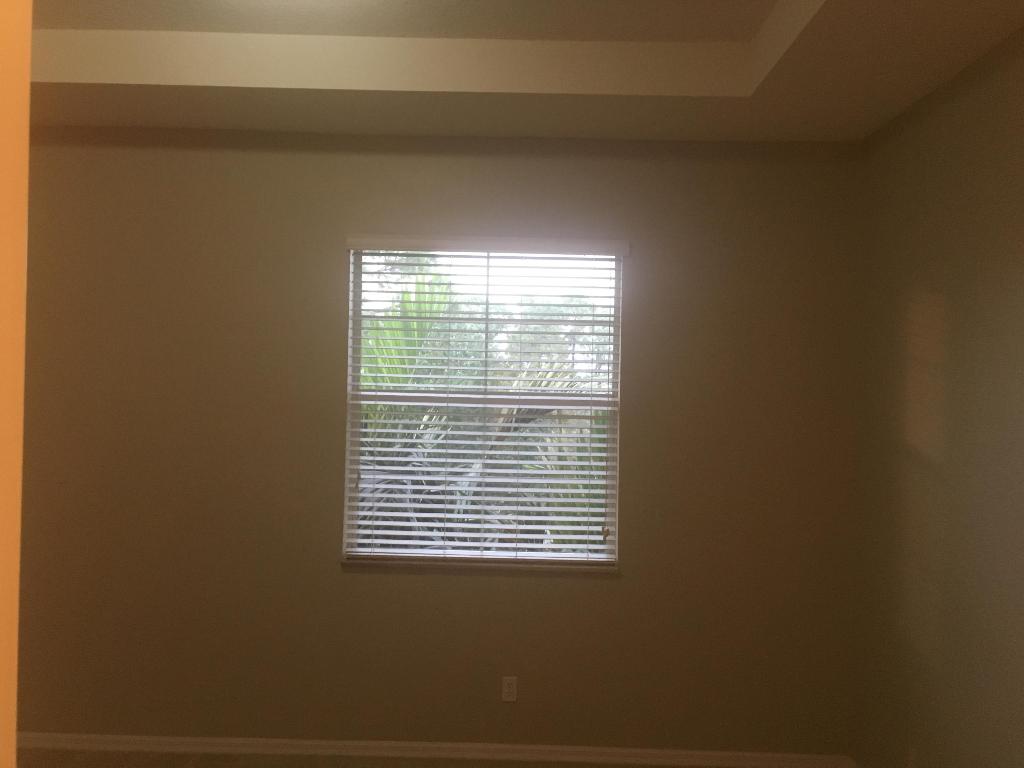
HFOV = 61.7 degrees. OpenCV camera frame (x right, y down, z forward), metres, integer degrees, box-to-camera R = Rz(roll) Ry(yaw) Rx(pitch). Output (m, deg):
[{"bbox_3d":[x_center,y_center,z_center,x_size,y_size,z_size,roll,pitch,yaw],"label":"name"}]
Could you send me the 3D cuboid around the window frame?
[{"bbox_3d":[-0.138,0.099,4.060,1.285,1.485,0.065,1,-1,0],"label":"window frame"}]

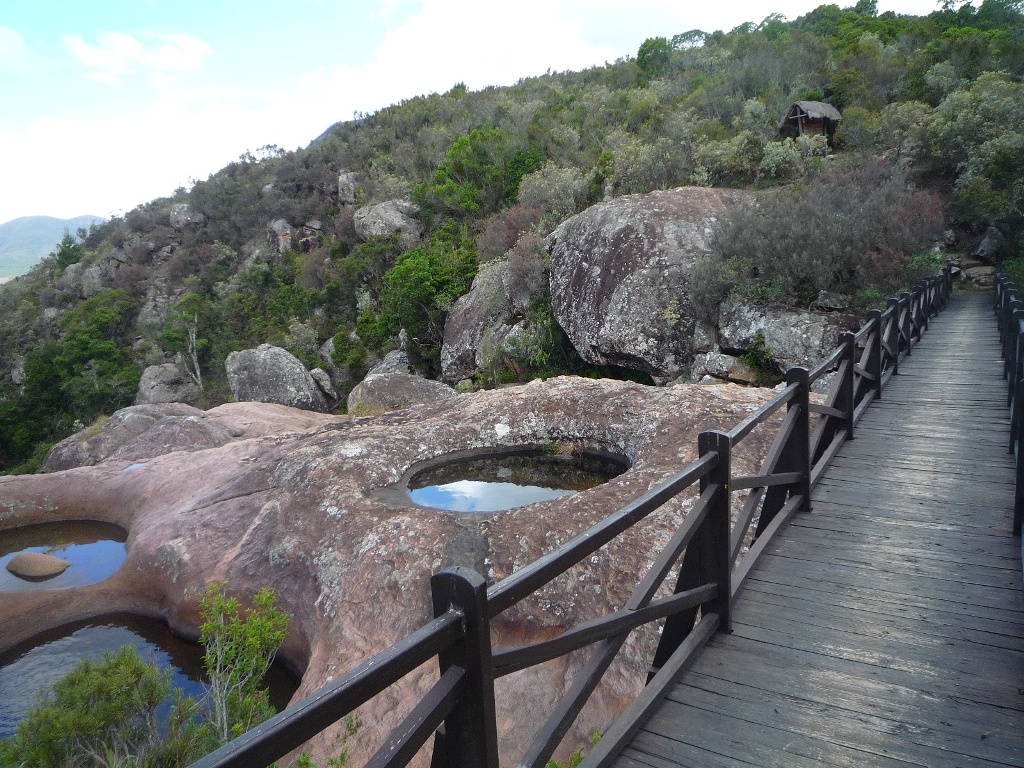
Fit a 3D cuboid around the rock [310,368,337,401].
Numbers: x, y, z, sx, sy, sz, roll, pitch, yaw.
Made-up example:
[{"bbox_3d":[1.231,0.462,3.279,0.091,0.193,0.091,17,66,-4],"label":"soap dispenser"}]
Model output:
[{"bbox_3d":[-5.146,0.056,20.300,0.850,1.000,0.850,-4,7,-14],"label":"rock"}]

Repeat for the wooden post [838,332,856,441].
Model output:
[{"bbox_3d":[2.640,0.018,5.820,0.115,0.860,0.115,1,8,33],"label":"wooden post"}]

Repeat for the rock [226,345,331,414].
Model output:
[{"bbox_3d":[-6.153,-0.151,19.500,2.600,1.800,2.100,-5,7,-18],"label":"rock"}]

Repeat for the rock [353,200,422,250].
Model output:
[{"bbox_3d":[-5.556,-7.028,33.000,3.061,2.320,2.800,-5,7,-9],"label":"rock"}]

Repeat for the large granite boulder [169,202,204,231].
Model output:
[{"bbox_3d":[-19.345,-9.916,44.000,2.000,1.650,1.700,-5,7,-23],"label":"large granite boulder"}]

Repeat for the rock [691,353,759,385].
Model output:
[{"bbox_3d":[3.701,-0.267,12.900,1.100,0.580,0.800,-1,7,16],"label":"rock"}]

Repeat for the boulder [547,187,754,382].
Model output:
[{"bbox_3d":[2.973,-1.993,16.000,4.100,4.100,3.800,-1,6,11],"label":"boulder"}]

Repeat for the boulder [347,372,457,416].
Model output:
[{"bbox_3d":[-2.350,0.225,15.800,2.200,1.100,1.700,-4,6,-9],"label":"boulder"}]

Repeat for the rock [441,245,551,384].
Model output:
[{"bbox_3d":[-0.461,-1.780,19.500,2.791,3.692,2.800,-4,7,-1],"label":"rock"}]

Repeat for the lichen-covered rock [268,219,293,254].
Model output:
[{"bbox_3d":[-12.156,-7.726,39.000,1.344,2.004,1.500,-6,8,-16],"label":"lichen-covered rock"}]

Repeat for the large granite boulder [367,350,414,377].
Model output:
[{"bbox_3d":[-3.313,-0.392,20.000,1.219,1.028,1.300,-5,7,-9],"label":"large granite boulder"}]

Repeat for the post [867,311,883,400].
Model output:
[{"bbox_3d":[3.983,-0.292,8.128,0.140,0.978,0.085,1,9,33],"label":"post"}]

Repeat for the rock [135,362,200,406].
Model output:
[{"bbox_3d":[-10.916,0.111,23.500,1.993,1.589,2.000,-7,8,-25],"label":"rock"}]

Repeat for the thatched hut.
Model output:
[{"bbox_3d":[16.942,-14.489,42.000,2.800,2.800,2.300,-6,7,-30],"label":"thatched hut"}]

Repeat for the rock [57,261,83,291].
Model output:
[{"bbox_3d":[-27.525,-6.687,46.000,1.585,1.991,1.700,-8,9,-30],"label":"rock"}]

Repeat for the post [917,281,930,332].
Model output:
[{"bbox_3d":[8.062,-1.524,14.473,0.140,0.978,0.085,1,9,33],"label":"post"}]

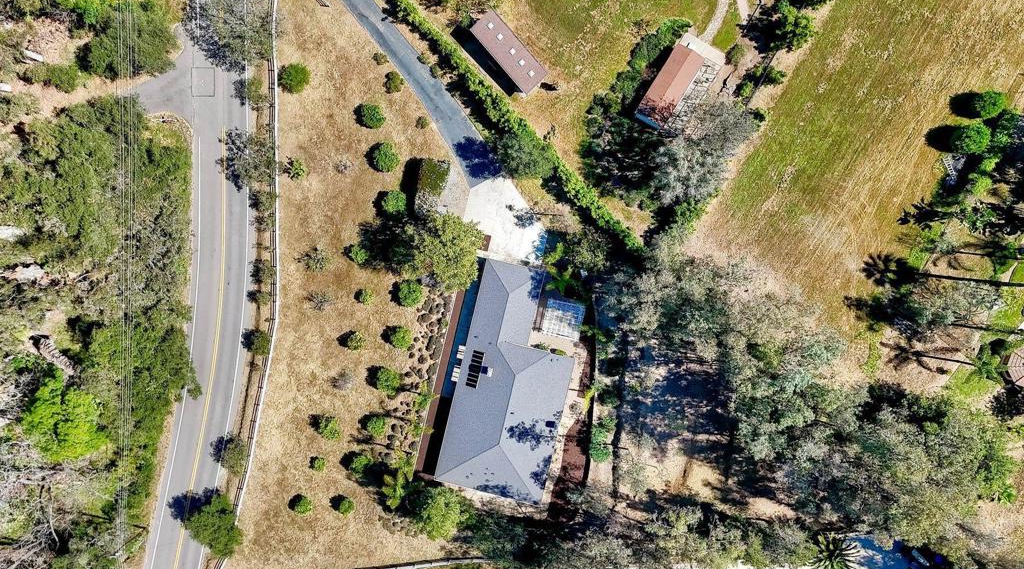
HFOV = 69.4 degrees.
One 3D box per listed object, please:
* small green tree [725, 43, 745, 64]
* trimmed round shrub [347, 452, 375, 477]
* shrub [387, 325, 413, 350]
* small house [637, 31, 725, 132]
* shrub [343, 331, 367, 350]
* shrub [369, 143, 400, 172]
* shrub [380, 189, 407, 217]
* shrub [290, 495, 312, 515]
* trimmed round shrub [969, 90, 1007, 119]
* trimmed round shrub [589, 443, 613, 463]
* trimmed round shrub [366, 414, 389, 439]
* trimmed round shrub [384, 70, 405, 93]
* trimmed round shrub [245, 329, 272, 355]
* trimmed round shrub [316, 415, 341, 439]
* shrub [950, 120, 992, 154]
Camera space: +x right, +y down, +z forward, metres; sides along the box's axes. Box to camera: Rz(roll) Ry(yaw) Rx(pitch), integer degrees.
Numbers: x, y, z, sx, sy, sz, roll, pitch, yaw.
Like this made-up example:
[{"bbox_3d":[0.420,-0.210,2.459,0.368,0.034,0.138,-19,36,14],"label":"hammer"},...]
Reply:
[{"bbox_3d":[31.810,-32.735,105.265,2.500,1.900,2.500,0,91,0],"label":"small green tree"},{"bbox_3d":[-21.295,25.701,104.442,2.970,2.600,3.010,0,91,0],"label":"trimmed round shrub"},{"bbox_3d":[-15.370,7.410,102.400,3.300,2.600,3.300,0,90,0],"label":"shrub"},{"bbox_3d":[23.540,-27.220,102.700,6.300,3.600,12.000,32,90,0],"label":"small house"},{"bbox_3d":[-21.860,8.010,103.950,2.400,2.100,2.400,0,90,0],"label":"shrub"},{"bbox_3d":[-17.330,-17.540,102.150,4.000,3.100,4.000,0,90,0],"label":"shrub"},{"bbox_3d":[-16.250,-11.270,102.300,3.400,2.800,3.400,0,90,0],"label":"shrub"},{"bbox_3d":[-29.606,31.523,105.021,2.470,2.000,2.470,0,91,0],"label":"shrub"},{"bbox_3d":[66.260,-25.030,102.850,3.900,3.300,3.900,0,90,0],"label":"trimmed round shrub"},{"bbox_3d":[12.210,23.390,102.050,2.800,2.300,2.800,0,90,0],"label":"trimmed round shrub"},{"bbox_3d":[-19.111,20.099,104.316,2.650,2.300,2.680,0,91,0],"label":"trimmed round shrub"},{"bbox_3d":[-16.177,-27.998,102.259,2.350,1.600,2.830,0,91,0],"label":"trimmed round shrub"},{"bbox_3d":[-35.180,8.250,103.450,2.900,2.100,3.100,0,90,0],"label":"trimmed round shrub"},{"bbox_3d":[-25.707,20.326,104.179,2.890,2.600,3.030,0,91,0],"label":"trimmed round shrub"},{"bbox_3d":[63.320,-20.160,101.800,4.400,4.400,4.400,0,90,0],"label":"shrub"}]

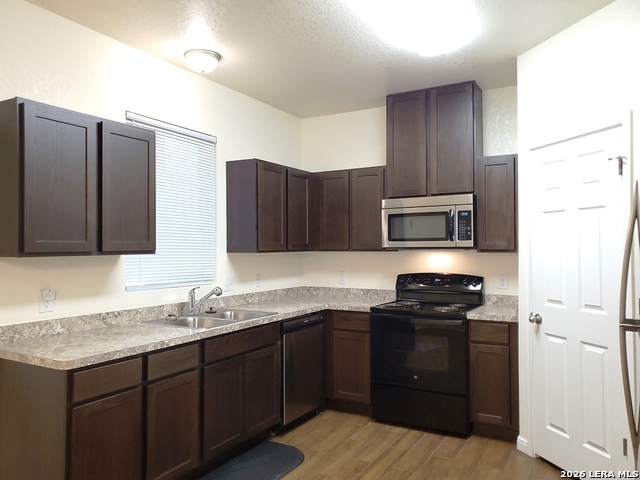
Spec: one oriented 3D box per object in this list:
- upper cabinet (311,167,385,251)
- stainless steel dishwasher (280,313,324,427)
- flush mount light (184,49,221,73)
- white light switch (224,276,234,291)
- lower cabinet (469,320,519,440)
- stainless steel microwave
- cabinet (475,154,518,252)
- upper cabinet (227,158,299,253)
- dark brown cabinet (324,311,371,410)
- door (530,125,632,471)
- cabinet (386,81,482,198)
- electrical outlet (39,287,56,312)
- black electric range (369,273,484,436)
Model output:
[{"bbox_3d":[0.330,-0.268,4.518,0.750,0.745,0.320,-1,-1,30],"label":"upper cabinet"},{"bbox_3d":[-0.379,1.019,3.963,0.610,0.810,0.600,-1,-1,30],"label":"stainless steel dishwasher"},{"bbox_3d":[-0.812,-1.220,3.345,0.256,0.108,0.256,0,-1,0],"label":"flush mount light"},{"bbox_3d":[-0.746,0.368,3.995,0.012,0.115,0.108,-1,-1,30],"label":"white light switch"},{"bbox_3d":[1.385,1.028,3.724,0.325,0.876,0.630,-1,-1,30],"label":"lower cabinet"},{"bbox_3d":[0.963,-0.139,4.116,0.760,0.420,0.390,-1,-1,30],"label":"stainless steel microwave"},{"bbox_3d":[1.452,-0.278,3.876,0.315,0.747,0.328,-1,-1,30],"label":"cabinet"},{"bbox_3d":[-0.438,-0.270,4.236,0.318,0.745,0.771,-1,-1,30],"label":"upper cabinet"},{"bbox_3d":[0.393,1.039,4.296,0.448,0.866,0.615,-1,-1,30],"label":"dark brown cabinet"},{"bbox_3d":[1.531,0.409,2.888,0.045,2.030,0.710,0,-1,-15],"label":"door"},{"bbox_3d":[0.985,-0.817,4.151,0.755,0.902,0.318,-1,-1,30],"label":"cabinet"},{"bbox_3d":[-1.498,0.339,2.658,0.025,0.122,0.078,-1,-1,30],"label":"electrical outlet"},{"bbox_3d":[0.901,0.890,3.970,0.759,1.172,0.660,-1,-1,30],"label":"black electric range"}]

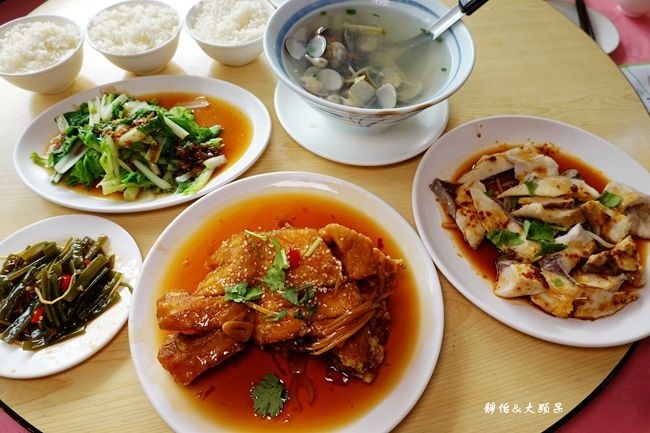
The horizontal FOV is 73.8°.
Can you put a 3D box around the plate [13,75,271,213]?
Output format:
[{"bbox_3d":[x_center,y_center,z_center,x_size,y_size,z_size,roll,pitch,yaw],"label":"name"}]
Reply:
[{"bbox_3d":[-0.191,-0.080,0.476,0.267,0.028,0.189,-10,60,-8],"label":"plate"}]

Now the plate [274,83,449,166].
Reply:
[{"bbox_3d":[0.044,-0.136,0.520,0.205,0.022,0.205,1,59,-1],"label":"plate"}]

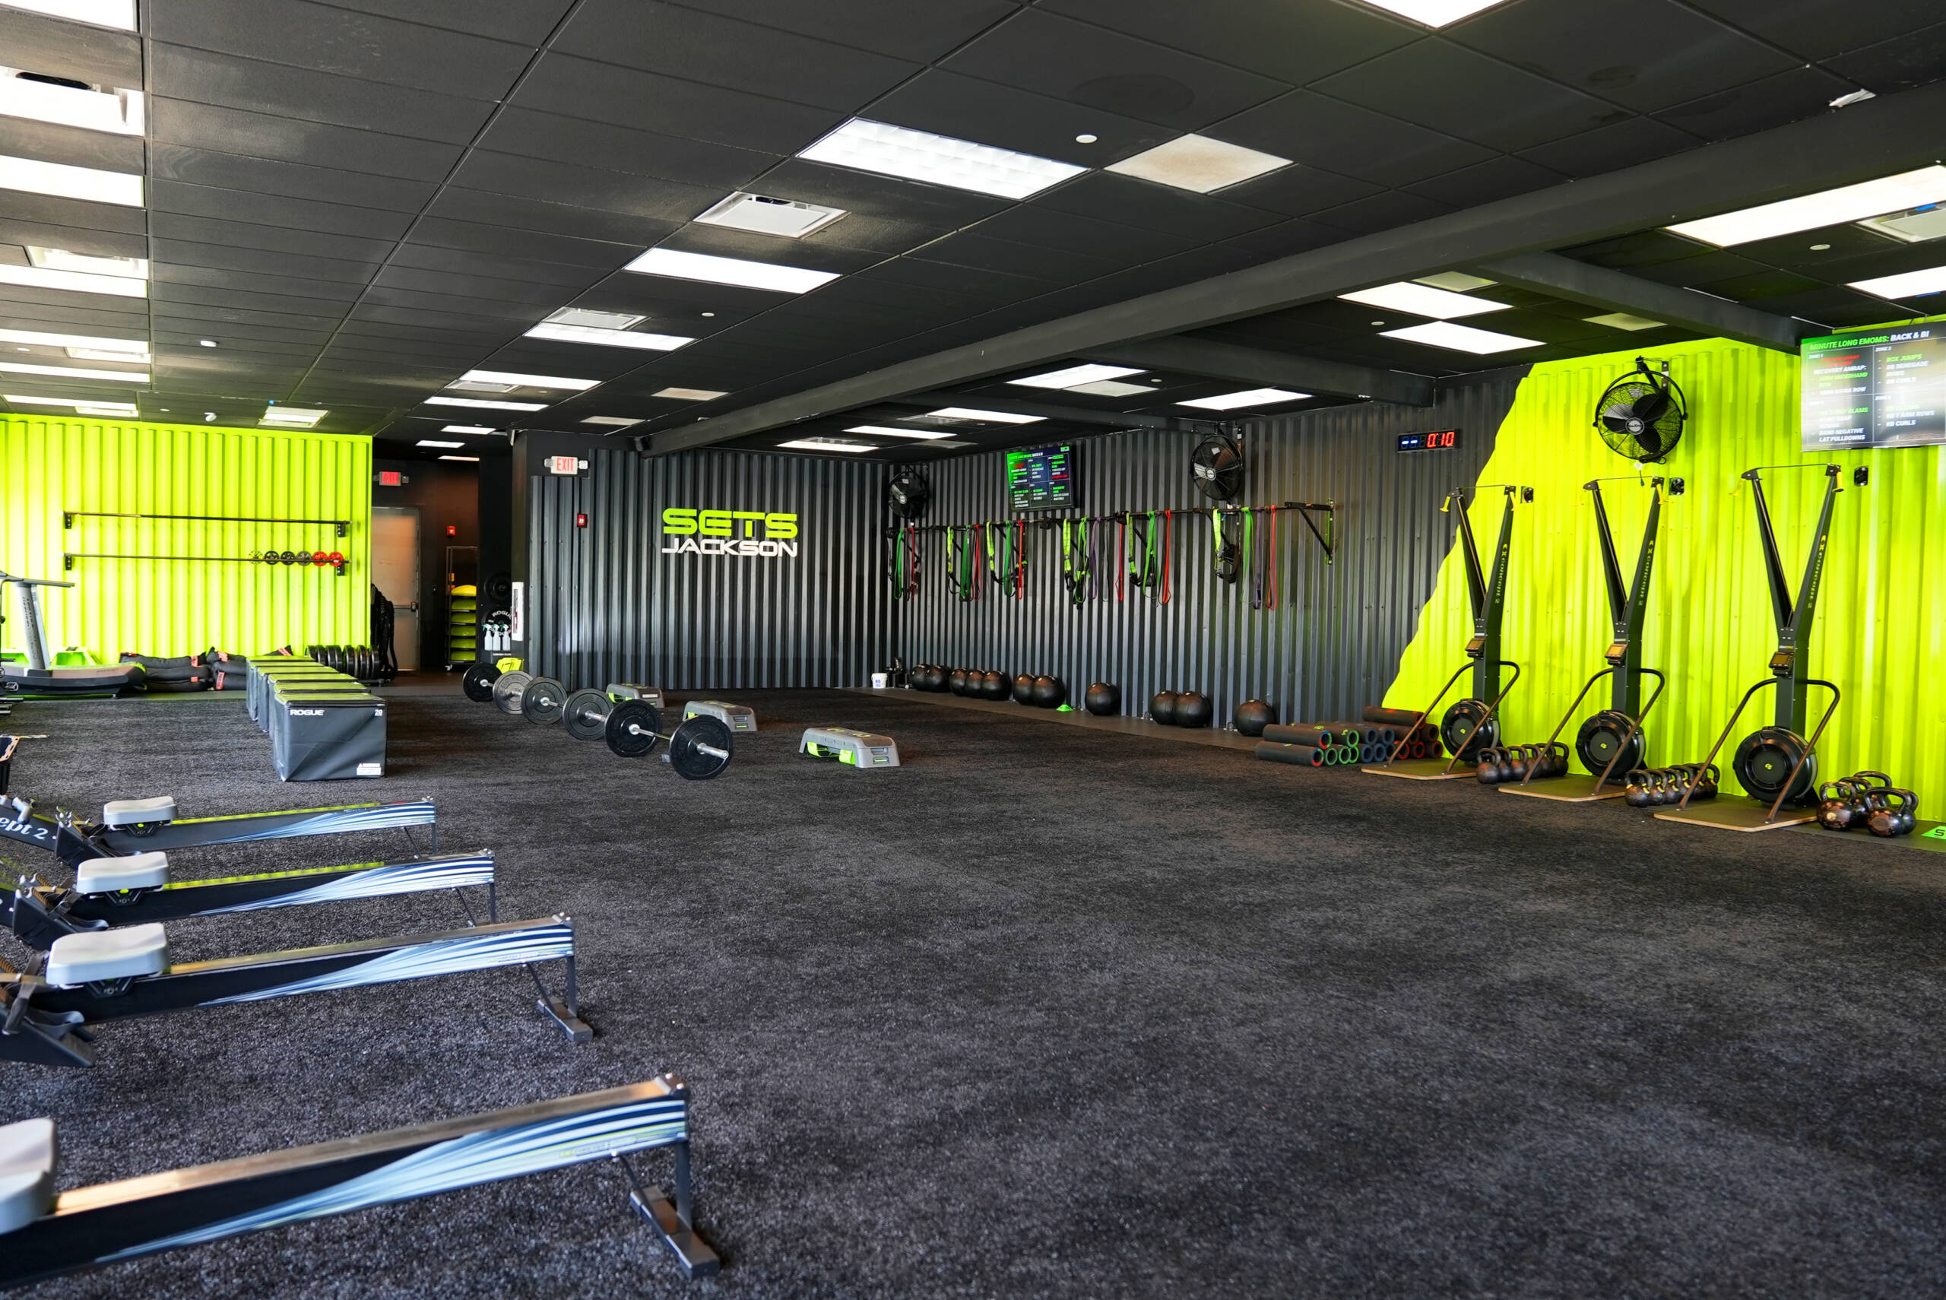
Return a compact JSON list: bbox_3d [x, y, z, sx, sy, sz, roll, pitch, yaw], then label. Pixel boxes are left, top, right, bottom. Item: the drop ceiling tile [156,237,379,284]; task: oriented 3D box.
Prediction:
[{"bbox_3d":[-4.048,-2.237,7.470,1.200,0.020,0.600,-1,3,-32],"label":"drop ceiling tile"}]

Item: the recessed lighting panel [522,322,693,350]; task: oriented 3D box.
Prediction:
[{"bbox_3d":[-2.719,-2.363,9.776,1.200,0.060,0.600,-1,3,-32],"label":"recessed lighting panel"}]

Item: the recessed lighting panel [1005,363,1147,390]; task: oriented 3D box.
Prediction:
[{"bbox_3d":[0.885,-2.376,11.193,0.610,0.060,1.219,-1,3,-33],"label":"recessed lighting panel"}]

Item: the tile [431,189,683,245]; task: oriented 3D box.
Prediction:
[{"bbox_3d":[-2.091,-2.177,6.529,1.200,0.025,0.600,-1,3,-32],"label":"tile"}]

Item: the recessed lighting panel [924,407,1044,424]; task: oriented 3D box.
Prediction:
[{"bbox_3d":[0.208,-2.468,13.732,1.200,0.030,0.600,-1,3,-32],"label":"recessed lighting panel"}]

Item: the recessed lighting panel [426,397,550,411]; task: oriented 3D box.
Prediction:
[{"bbox_3d":[-4.994,-2.556,13.399,1.200,0.050,0.600,-1,3,-32],"label":"recessed lighting panel"}]

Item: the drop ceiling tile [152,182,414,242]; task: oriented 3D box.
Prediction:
[{"bbox_3d":[-3.415,-2.185,6.459,1.200,0.020,0.600,-1,3,-32],"label":"drop ceiling tile"}]

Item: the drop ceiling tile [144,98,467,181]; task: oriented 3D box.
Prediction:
[{"bbox_3d":[-2.776,-2.139,5.437,1.219,0.030,0.610,-1,3,-33],"label":"drop ceiling tile"}]

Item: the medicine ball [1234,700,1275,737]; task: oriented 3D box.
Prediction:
[{"bbox_3d":[2.652,0.641,12.240,0.355,0.355,0.355,1,2,0],"label":"medicine ball"}]

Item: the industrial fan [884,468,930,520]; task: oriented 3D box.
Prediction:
[{"bbox_3d":[-0.855,-2.051,17.170,0.600,0.660,0.320,3,13,39],"label":"industrial fan"}]

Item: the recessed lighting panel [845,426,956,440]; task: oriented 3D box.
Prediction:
[{"bbox_3d":[-0.846,-2.592,15.347,1.219,0.060,0.610,-1,3,-33],"label":"recessed lighting panel"}]

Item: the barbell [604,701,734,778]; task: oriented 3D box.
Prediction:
[{"bbox_3d":[-2.212,0.634,9.345,0.450,0.450,2.180,-1,3,-35],"label":"barbell"}]

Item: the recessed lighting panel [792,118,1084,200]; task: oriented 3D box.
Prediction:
[{"bbox_3d":[-0.112,-2.128,5.641,1.200,0.060,0.600,-1,3,-32],"label":"recessed lighting panel"}]

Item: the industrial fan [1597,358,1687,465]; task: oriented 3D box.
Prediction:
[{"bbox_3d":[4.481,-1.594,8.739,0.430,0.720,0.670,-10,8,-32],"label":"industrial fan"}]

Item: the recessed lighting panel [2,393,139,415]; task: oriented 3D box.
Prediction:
[{"bbox_3d":[-9.339,-2.588,13.468,1.219,0.060,0.610,-1,3,-33],"label":"recessed lighting panel"}]

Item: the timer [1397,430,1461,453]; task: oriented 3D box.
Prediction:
[{"bbox_3d":[3.873,-1.763,11.004,0.060,0.140,0.565,-1,3,-33],"label":"timer"}]

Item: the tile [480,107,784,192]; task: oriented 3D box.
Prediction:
[{"bbox_3d":[-1.455,-2.146,5.554,1.219,0.030,0.610,-1,3,-33],"label":"tile"}]

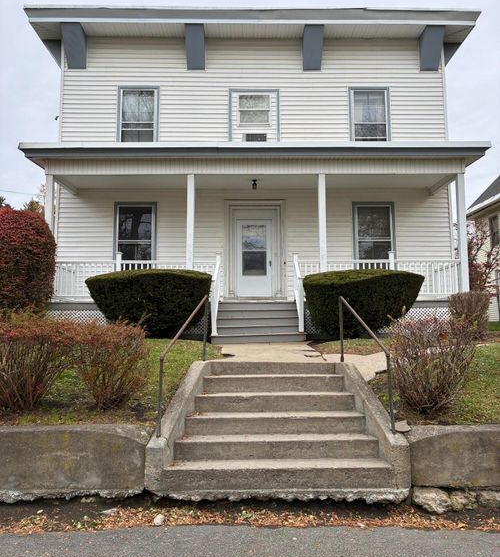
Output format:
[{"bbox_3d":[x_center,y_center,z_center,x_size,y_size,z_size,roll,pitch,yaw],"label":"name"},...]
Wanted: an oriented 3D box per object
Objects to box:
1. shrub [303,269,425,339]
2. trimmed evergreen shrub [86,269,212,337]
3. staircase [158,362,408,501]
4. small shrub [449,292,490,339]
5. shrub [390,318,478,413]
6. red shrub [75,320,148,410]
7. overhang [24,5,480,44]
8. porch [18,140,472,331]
[{"bbox_3d":[2.351,0.539,10.222,2.537,1.470,1.900,0,-6,-1],"label":"shrub"},{"bbox_3d":[-2.046,0.563,10.180,2.599,1.470,1.900,0,-6,-1],"label":"trimmed evergreen shrub"},{"bbox_3d":[0.259,1.504,5.433,2.388,1.120,1.720,0,-6,-1],"label":"staircase"},{"bbox_3d":[4.433,0.736,10.118,0.892,0.970,0.900,0,-6,-1],"label":"small shrub"},{"bbox_3d":[2.007,0.942,5.499,0.971,1.070,0.900,0,-6,-1],"label":"shrub"},{"bbox_3d":[-1.526,0.971,5.515,0.836,1.000,0.800,0,-6,-1],"label":"red shrub"},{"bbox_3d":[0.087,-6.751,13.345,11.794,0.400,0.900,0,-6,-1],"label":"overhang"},{"bbox_3d":[0.139,-0.703,12.020,10.556,4.350,2.150,0,-6,-1],"label":"porch"}]

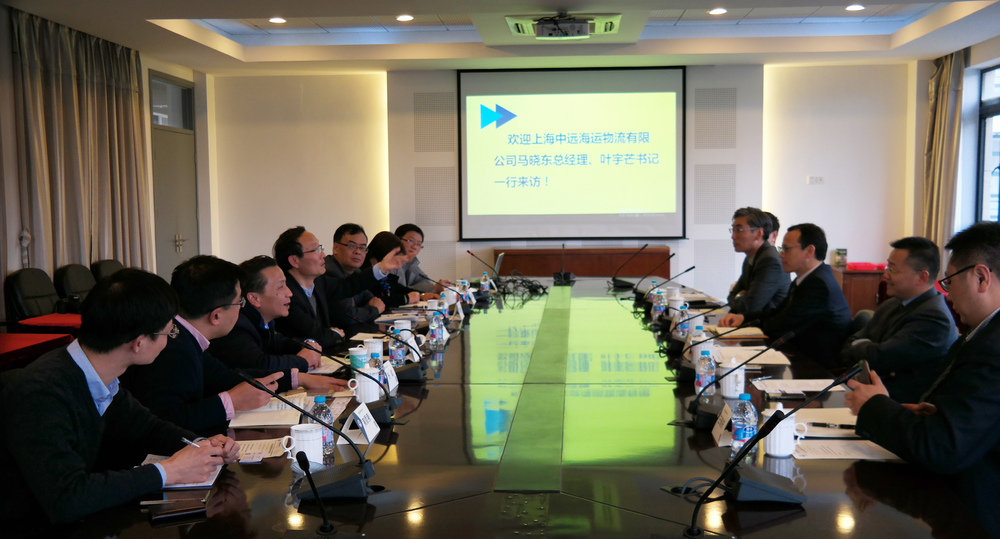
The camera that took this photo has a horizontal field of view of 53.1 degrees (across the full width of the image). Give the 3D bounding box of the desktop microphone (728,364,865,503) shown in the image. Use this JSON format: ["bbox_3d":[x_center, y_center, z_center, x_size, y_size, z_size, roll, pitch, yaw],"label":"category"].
[{"bbox_3d":[0.675,0.359,2.290,0.315,0.300,0.155,0,4,4],"label":"desktop microphone"}]

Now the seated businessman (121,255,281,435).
[{"bbox_3d":[-0.975,0.598,2.950,0.740,1.270,0.580,-1,4,-8],"label":"seated businessman"}]

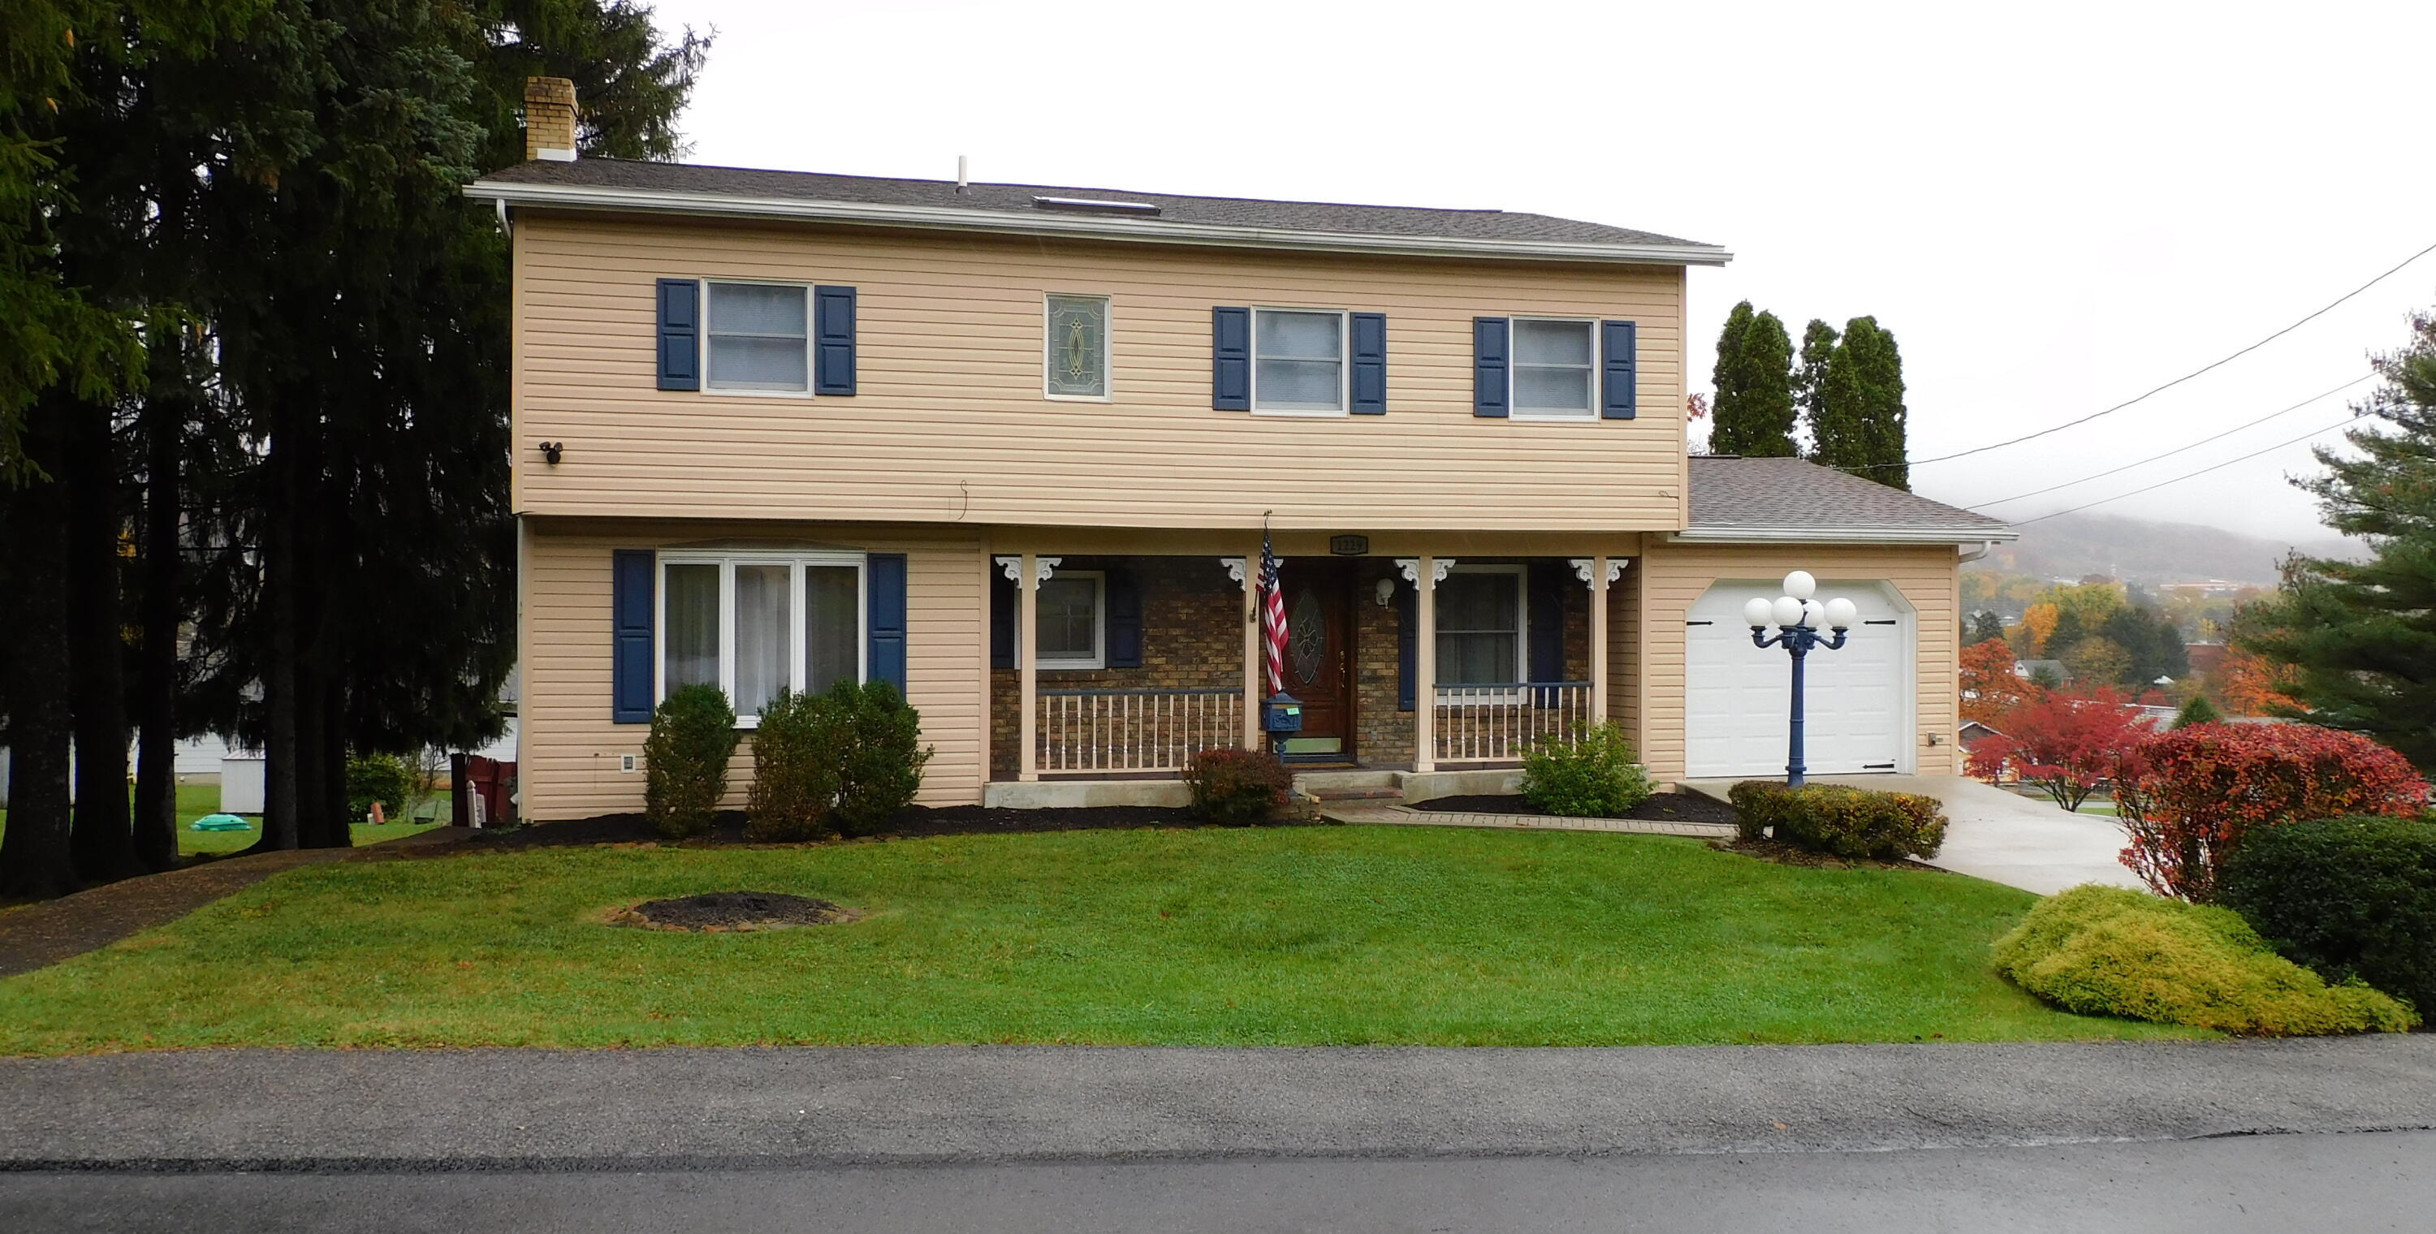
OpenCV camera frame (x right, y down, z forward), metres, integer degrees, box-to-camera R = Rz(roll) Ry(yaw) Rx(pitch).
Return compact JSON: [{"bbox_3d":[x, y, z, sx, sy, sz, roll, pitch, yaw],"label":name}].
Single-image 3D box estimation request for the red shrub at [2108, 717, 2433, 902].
[{"bbox_3d":[6.350,1.220,10.200,1.700,1.160,1.400,0,-1,0],"label":"red shrub"}]

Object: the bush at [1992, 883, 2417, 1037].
[{"bbox_3d":[4.300,1.410,7.600,1.420,0.540,1.450,0,-1,0],"label":"bush"}]

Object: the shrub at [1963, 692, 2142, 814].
[{"bbox_3d":[10.050,1.620,20.300,1.980,1.480,1.900,0,-1,0],"label":"shrub"}]

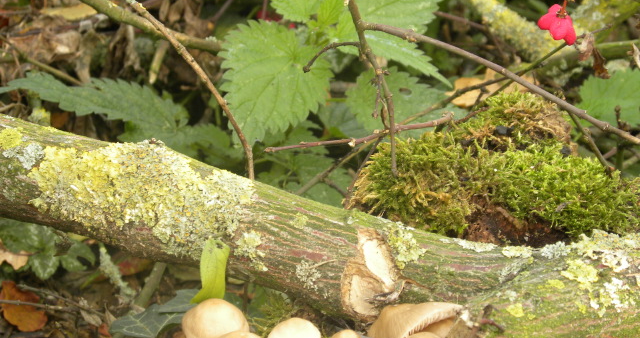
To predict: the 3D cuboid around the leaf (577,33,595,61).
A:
[{"bbox_3d":[0.117,-0.054,1.730,0.008,0.013,0.006,0,25,0],"label":"leaf"}]

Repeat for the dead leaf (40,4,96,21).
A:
[{"bbox_3d":[-0.128,-0.080,2.000,0.029,0.006,0.016,0,28,0],"label":"dead leaf"}]

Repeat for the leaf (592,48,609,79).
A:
[{"bbox_3d":[0.124,-0.047,1.740,0.007,0.014,0.006,0,25,0],"label":"leaf"}]

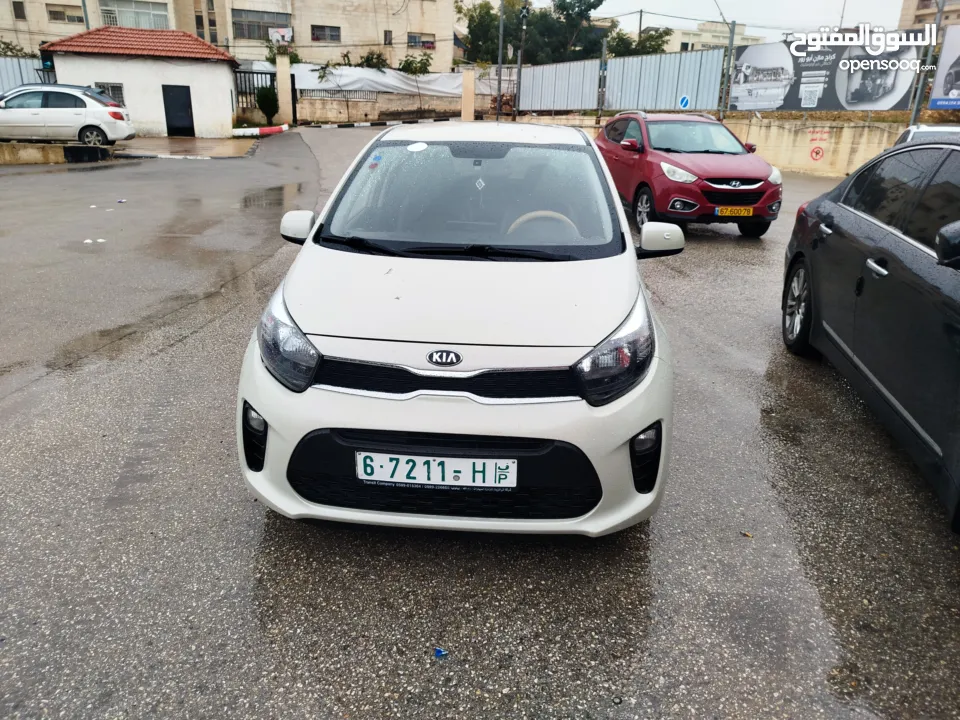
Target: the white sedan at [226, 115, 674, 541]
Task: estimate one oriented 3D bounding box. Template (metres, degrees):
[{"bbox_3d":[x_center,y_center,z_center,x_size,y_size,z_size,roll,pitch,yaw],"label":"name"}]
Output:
[{"bbox_3d":[0.020,-0.531,3.702,1.660,1.485,3.595,3,20,4],"label":"white sedan"}]

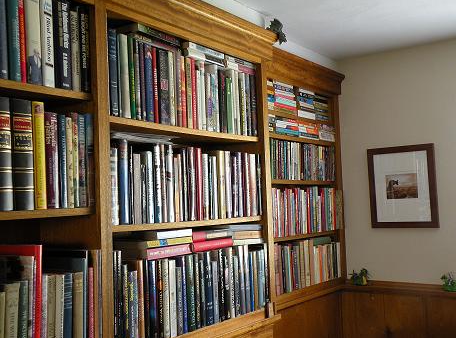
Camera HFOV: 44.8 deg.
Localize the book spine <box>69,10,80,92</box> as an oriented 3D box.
[{"bbox_3d":[-0.470,-0.315,1.539,0.145,0.220,0.025,-5,-4,37],"label":"book spine"}]

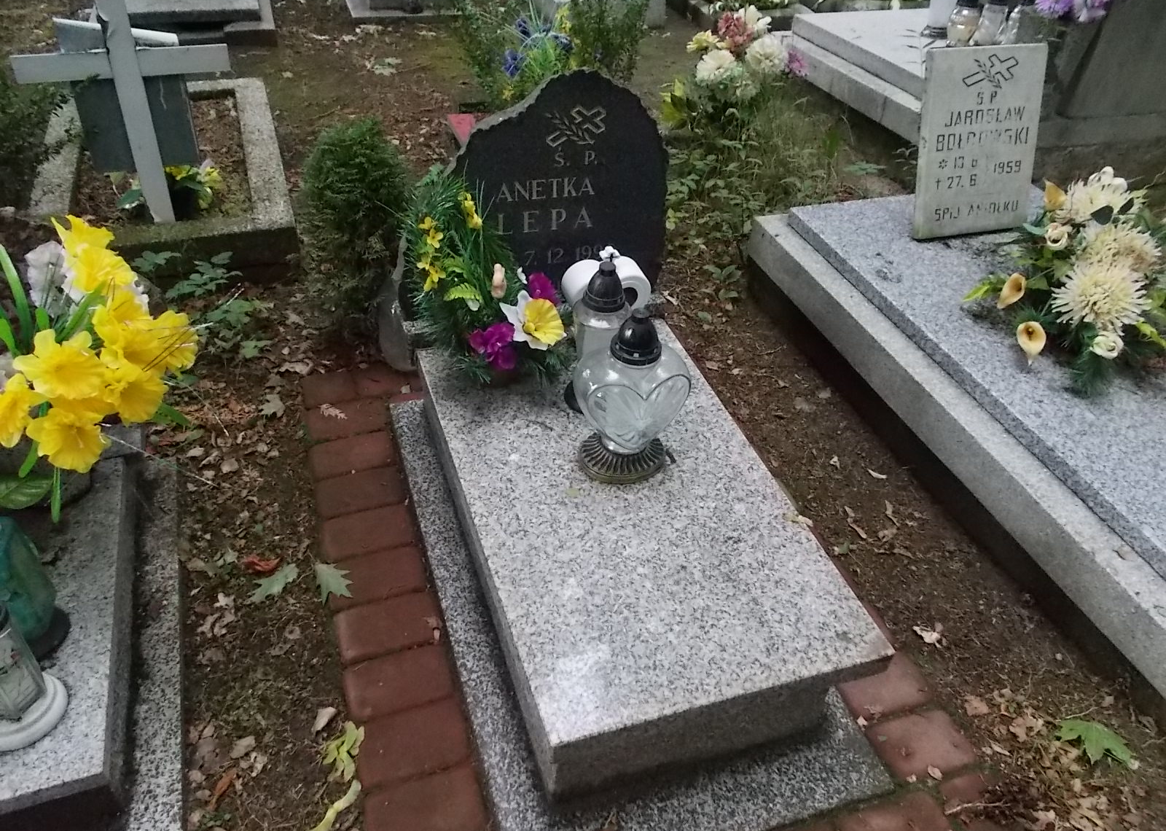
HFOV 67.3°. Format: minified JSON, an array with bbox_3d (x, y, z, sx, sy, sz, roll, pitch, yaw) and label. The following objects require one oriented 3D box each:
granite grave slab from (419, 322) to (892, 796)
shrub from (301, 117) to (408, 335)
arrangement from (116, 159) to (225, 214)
[{"bbox_3d":[0.066,0.177,1.729,0.588,0.150,0.970,-9,43,-18],"label":"granite grave slab"},{"bbox_3d":[-0.549,-0.468,2.162,0.269,0.512,0.269,-9,43,-18],"label":"shrub"},{"bbox_3d":[-1.160,-0.642,2.449,0.269,0.150,0.188,-9,43,-18],"label":"arrangement"}]

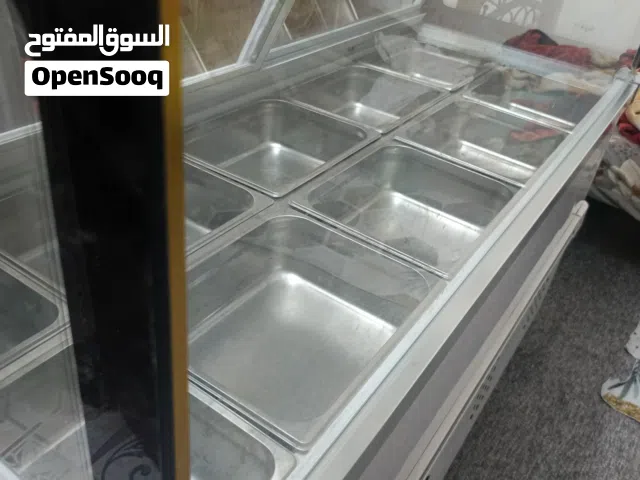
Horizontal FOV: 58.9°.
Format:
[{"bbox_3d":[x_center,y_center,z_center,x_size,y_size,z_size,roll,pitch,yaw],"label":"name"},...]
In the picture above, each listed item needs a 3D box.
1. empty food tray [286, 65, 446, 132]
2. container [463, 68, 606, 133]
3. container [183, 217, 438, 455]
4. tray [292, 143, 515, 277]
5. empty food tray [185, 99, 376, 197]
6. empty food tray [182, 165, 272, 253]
[{"bbox_3d":[0.092,-0.286,1.285,0.265,0.100,0.325,26,39,23],"label":"empty food tray"},{"bbox_3d":[0.505,-0.318,1.413,0.265,0.100,0.325,26,39,23],"label":"container"},{"bbox_3d":[-0.042,0.109,0.706,0.265,0.100,0.325,26,39,24],"label":"container"},{"bbox_3d":[0.140,-0.033,0.941,0.265,0.100,0.325,26,39,23],"label":"tray"},{"bbox_3d":[-0.091,-0.145,1.054,0.265,0.100,0.325,26,39,24],"label":"empty food tray"},{"bbox_3d":[-0.275,-0.005,0.821,0.265,0.100,0.325,26,39,24],"label":"empty food tray"}]

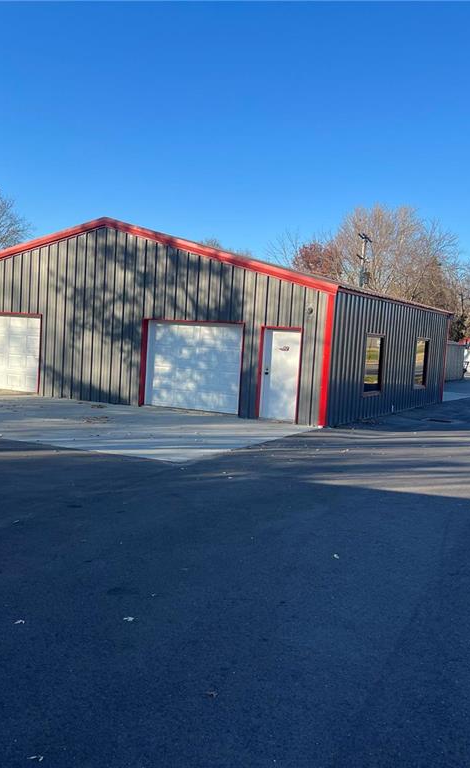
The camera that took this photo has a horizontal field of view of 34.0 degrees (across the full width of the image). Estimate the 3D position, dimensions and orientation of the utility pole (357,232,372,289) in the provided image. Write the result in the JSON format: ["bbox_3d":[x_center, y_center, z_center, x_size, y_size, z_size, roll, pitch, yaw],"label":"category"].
[{"bbox_3d":[8.646,-5.646,53.295,0.700,9.622,2.700,5,4,27],"label":"utility pole"}]

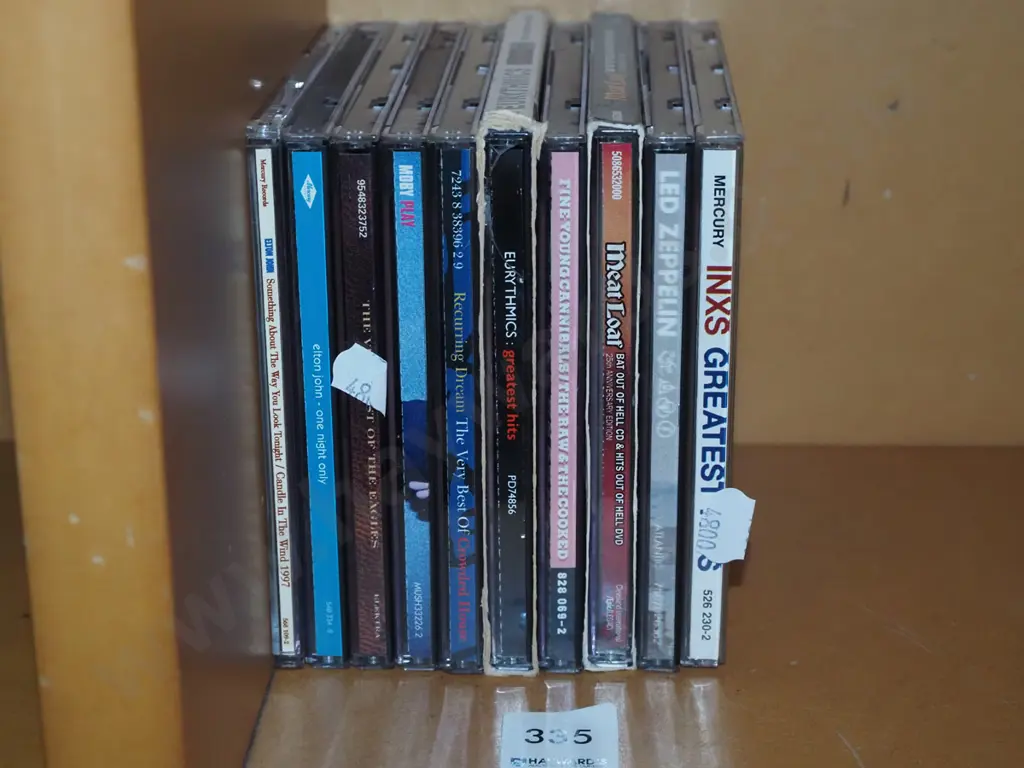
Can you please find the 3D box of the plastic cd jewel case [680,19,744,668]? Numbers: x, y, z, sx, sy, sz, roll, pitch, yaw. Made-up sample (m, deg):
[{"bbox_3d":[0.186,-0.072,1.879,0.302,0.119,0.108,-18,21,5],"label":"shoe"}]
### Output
[{"bbox_3d":[0.048,-0.018,0.496,0.010,0.124,0.142,1,20,3],"label":"plastic cd jewel case"}]

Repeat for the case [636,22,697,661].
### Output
[{"bbox_3d":[0.037,-0.017,0.494,0.010,0.125,0.142,1,20,3],"label":"case"}]

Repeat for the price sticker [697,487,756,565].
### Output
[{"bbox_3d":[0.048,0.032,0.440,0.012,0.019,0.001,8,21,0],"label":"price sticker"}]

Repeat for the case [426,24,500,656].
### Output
[{"bbox_3d":[-0.009,-0.017,0.494,0.010,0.125,0.142,0,20,2],"label":"case"}]

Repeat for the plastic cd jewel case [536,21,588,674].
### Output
[{"bbox_3d":[0.014,-0.017,0.493,0.010,0.125,0.142,1,20,2],"label":"plastic cd jewel case"}]

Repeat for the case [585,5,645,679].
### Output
[{"bbox_3d":[0.025,-0.018,0.495,0.012,0.127,0.143,0,20,3],"label":"case"}]

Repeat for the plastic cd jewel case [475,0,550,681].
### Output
[{"bbox_3d":[0.002,-0.018,0.493,0.013,0.127,0.143,0,21,2],"label":"plastic cd jewel case"}]

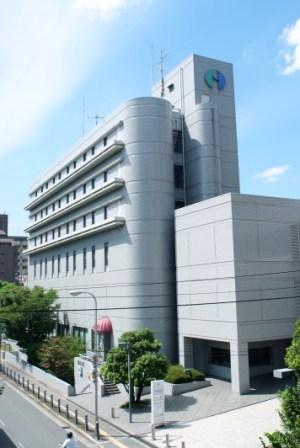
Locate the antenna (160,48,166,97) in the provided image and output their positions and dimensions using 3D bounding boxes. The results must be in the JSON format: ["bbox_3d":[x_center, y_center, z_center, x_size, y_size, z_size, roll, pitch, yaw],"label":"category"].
[{"bbox_3d":[1.476,-16.509,48.866,0.600,5.606,0.500,-2,-9,2],"label":"antenna"}]

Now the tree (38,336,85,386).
[{"bbox_3d":[-7.342,11.238,37.225,3.700,3.546,3.300,0,-9,-11],"label":"tree"}]

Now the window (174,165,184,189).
[{"bbox_3d":[2.964,-4.775,45.387,1.200,2.300,0.150,3,-10,-28],"label":"window"}]

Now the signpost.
[{"bbox_3d":[0.429,9.753,24.421,0.658,2.353,0.226,3,-10,-28],"label":"signpost"}]

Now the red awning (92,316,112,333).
[{"bbox_3d":[-4.950,9.862,44.240,1.150,1.600,3.600,3,-9,-27],"label":"red awning"}]

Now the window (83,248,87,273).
[{"bbox_3d":[-7.335,4.216,50.762,0.200,2.850,0.900,3,-9,-27],"label":"window"}]

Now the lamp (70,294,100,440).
[{"bbox_3d":[-3.427,7.341,23.549,1.650,7.650,0.350,3,-9,-27],"label":"lamp"}]

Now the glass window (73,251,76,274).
[{"bbox_3d":[-9.014,4.690,53.943,0.200,2.850,0.900,3,-9,-27],"label":"glass window"}]

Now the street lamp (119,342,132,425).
[{"bbox_3d":[-1.347,8.878,25.066,0.750,4.349,0.300,3,-10,-28],"label":"street lamp"}]

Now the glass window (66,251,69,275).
[{"bbox_3d":[-10.306,5.054,56.392,0.200,2.850,0.900,3,-9,-27],"label":"glass window"}]

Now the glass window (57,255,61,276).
[{"bbox_3d":[-12.083,5.609,59.756,0.200,2.850,0.900,3,-9,-27],"label":"glass window"}]

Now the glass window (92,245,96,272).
[{"bbox_3d":[-6.006,3.767,48.287,0.150,2.900,0.900,3,-10,-28],"label":"glass window"}]

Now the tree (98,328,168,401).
[{"bbox_3d":[-0.998,9.375,29.709,4.300,4.732,4.000,-1,-9,-2],"label":"tree"}]

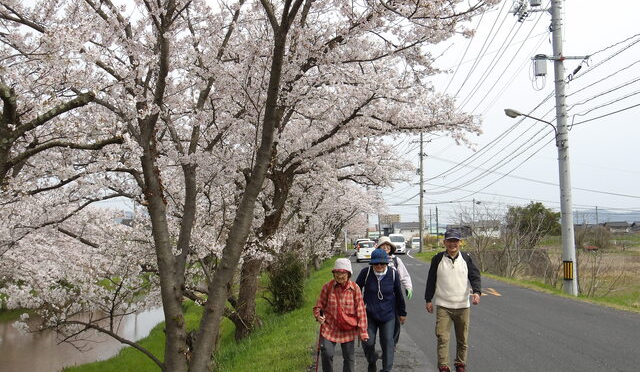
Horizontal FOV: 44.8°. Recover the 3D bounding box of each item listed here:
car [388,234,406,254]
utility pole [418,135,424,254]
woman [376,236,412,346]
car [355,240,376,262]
[{"bbox_3d":[7.603,5.620,75.558,1.600,1.890,3.800,0,-3,2],"label":"car"},{"bbox_3d":[10.065,0.735,77.359,0.450,11.800,0.450,0,-3,0],"label":"utility pole"},{"bbox_3d":[0.924,1.507,10.449,0.580,1.610,0.450,0,-3,3],"label":"woman"},{"bbox_3d":[3.493,4.735,56.546,1.480,1.520,3.400,0,-3,3],"label":"car"}]

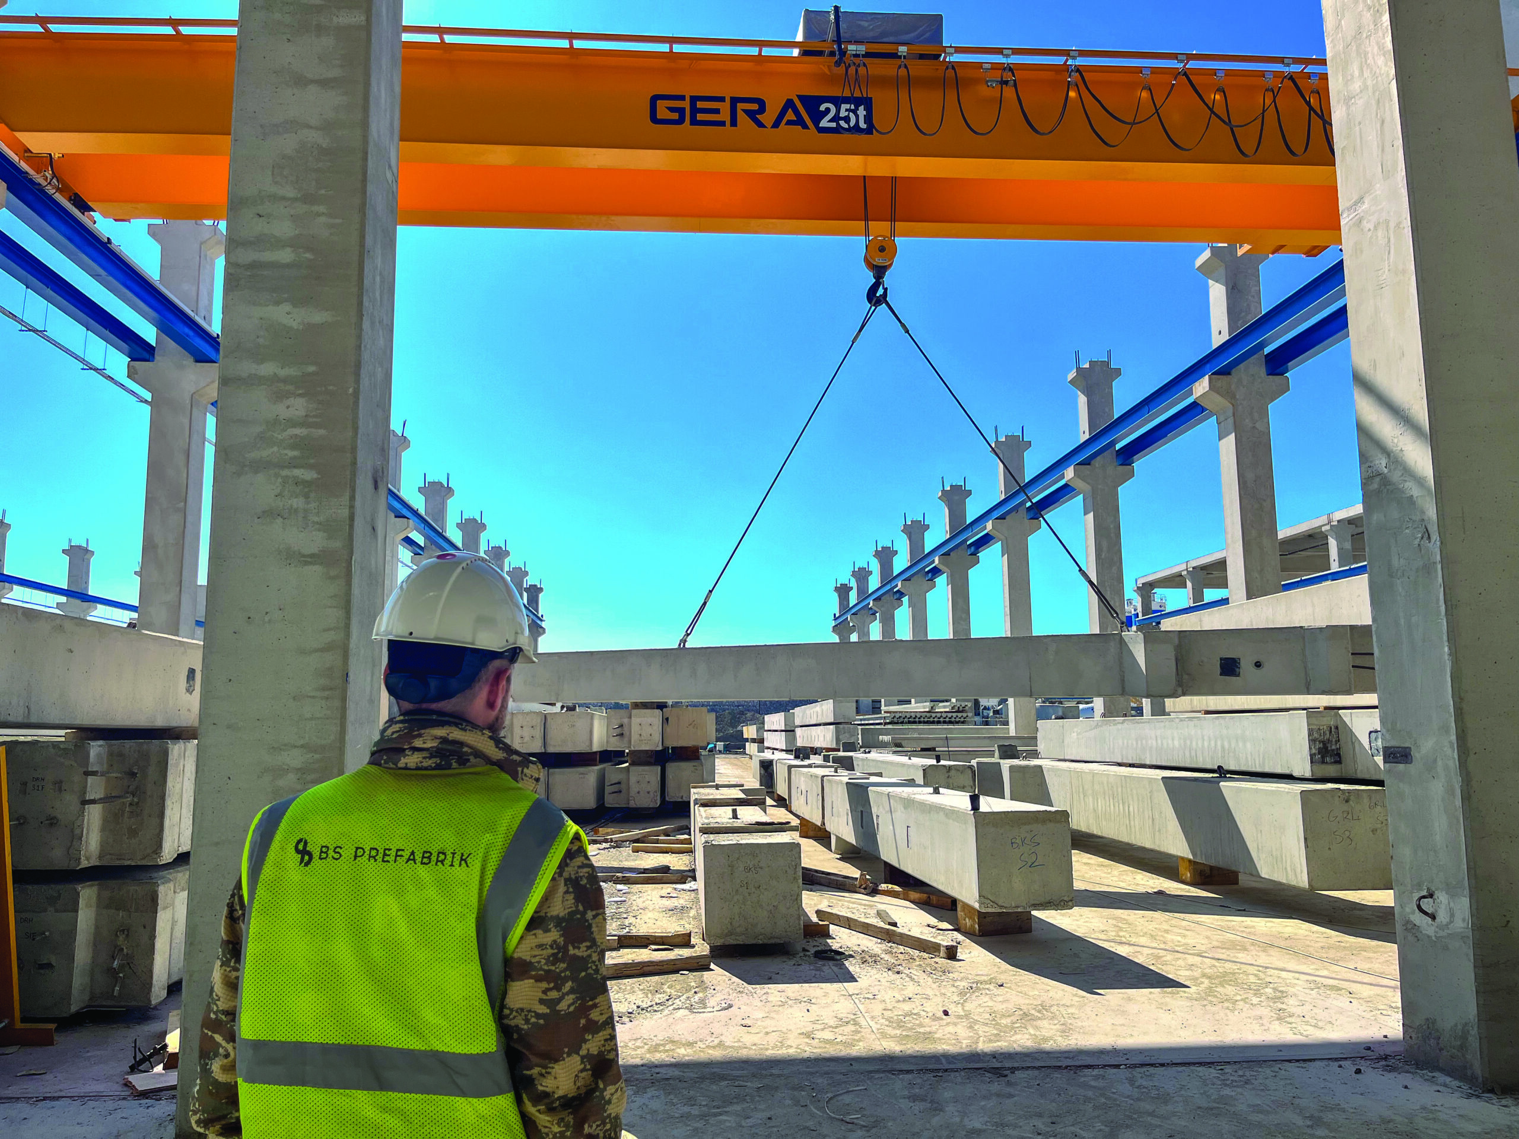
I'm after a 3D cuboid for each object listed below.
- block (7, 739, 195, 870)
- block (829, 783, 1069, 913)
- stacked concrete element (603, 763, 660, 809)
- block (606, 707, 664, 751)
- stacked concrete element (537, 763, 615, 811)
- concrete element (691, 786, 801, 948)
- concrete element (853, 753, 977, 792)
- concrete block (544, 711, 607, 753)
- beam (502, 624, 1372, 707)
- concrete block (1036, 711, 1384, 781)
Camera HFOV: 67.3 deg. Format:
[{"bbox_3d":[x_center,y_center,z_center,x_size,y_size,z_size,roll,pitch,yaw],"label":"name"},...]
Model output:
[{"bbox_3d":[-3.861,1.397,6.964,0.870,0.690,1.500,0,-8,-4],"label":"block"},{"bbox_3d":[1.674,2.768,12.408,0.737,0.739,7.400,0,-8,-6],"label":"block"},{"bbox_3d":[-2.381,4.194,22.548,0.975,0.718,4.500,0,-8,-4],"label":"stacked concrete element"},{"bbox_3d":[-2.266,2.940,20.831,0.970,0.710,1.300,0,-8,-4],"label":"block"},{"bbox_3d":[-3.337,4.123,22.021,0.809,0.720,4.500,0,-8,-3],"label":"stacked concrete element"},{"bbox_3d":[-0.301,2.803,11.722,0.675,0.674,7.600,0,-8,-4],"label":"concrete element"},{"bbox_3d":[2.506,3.685,19.930,0.745,0.740,7.800,0,-8,-3],"label":"concrete element"},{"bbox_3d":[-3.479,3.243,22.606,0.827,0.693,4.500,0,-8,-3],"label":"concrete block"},{"bbox_3d":[1.485,1.396,15.595,12.269,0.745,0.500,-4,-9,29],"label":"beam"},{"bbox_3d":[5.059,2.051,13.627,0.500,0.594,9.469,0,-8,-4],"label":"concrete block"}]

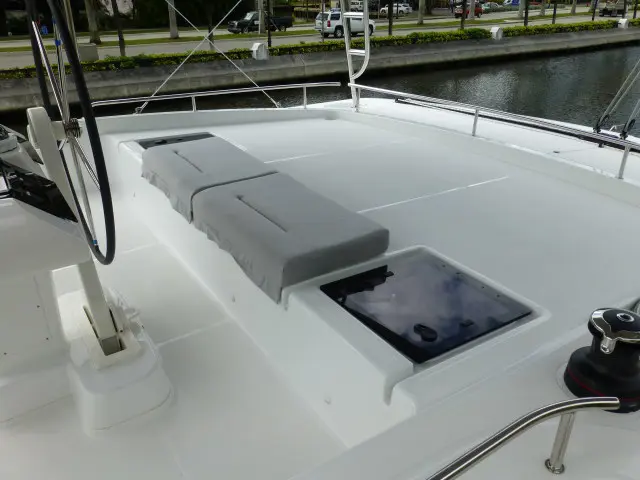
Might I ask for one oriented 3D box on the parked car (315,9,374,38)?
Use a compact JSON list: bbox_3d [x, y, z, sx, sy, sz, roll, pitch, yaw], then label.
[{"bbox_3d":[2.166,-18.040,41.869,5.130,1.920,2.000,-16,31,-30],"label":"parked car"}]

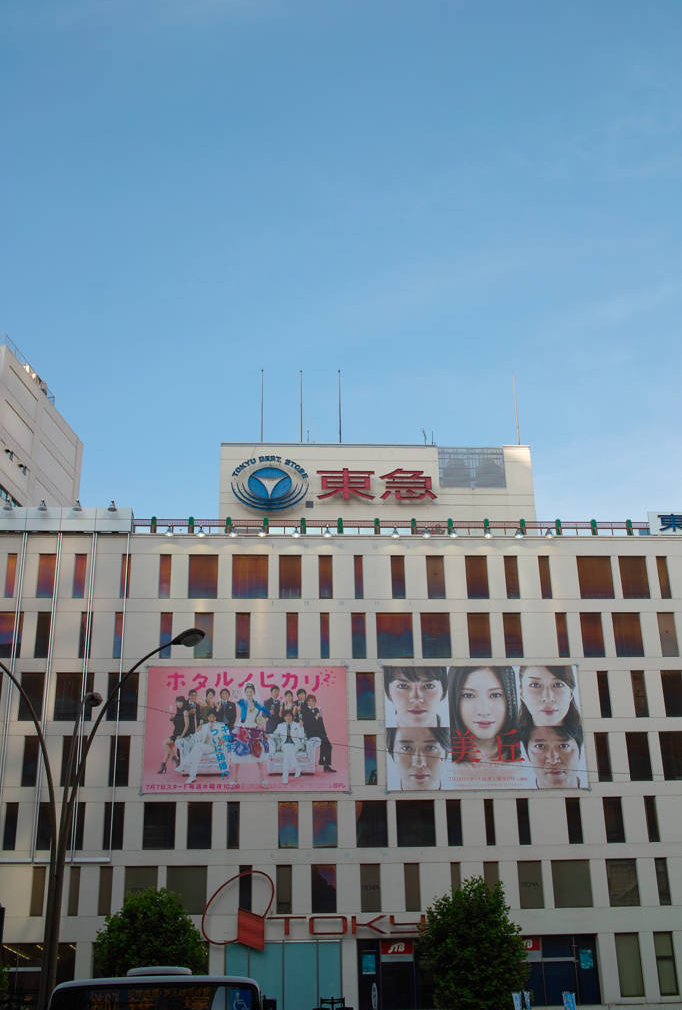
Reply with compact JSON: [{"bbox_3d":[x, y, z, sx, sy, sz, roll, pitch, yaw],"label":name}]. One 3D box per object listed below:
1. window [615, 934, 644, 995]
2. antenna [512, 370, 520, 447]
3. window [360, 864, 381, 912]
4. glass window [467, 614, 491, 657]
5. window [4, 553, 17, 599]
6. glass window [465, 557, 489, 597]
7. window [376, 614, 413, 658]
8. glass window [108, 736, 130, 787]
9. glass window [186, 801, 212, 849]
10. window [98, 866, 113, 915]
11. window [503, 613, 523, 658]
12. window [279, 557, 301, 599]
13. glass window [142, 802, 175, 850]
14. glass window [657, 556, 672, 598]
[{"bbox_3d":[16.238,25.803,65.447,1.371,3.352,0.150,0,-24,-4],"label":"window"},{"bbox_3d":[13.493,-7.462,89.905,0.120,6.446,0.120,0,-23,-4],"label":"antenna"},{"bbox_3d":[1.670,21.315,64.857,1.102,2.555,0.150,0,-23,-3],"label":"window"},{"bbox_3d":[8.883,8.325,74.396,1.428,2.949,0.150,0,-23,-4],"label":"glass window"},{"bbox_3d":[-20.492,4.400,72.474,0.531,2.911,0.150,0,-24,-4],"label":"window"},{"bbox_3d":[8.769,4.669,74.888,1.377,2.875,0.150,0,-21,-4],"label":"glass window"},{"bbox_3d":[3.266,7.940,71.017,2.211,2.869,0.200,0,-20,-4],"label":"window"},{"bbox_3d":[-13.121,15.246,69.303,1.099,2.940,0.150,0,-21,-4],"label":"glass window"},{"bbox_3d":[-8.055,18.241,66.426,1.391,2.614,0.200,0,-20,-4],"label":"glass window"},{"bbox_3d":[-13.166,21.641,65.307,0.701,2.620,0.150,0,-24,-4],"label":"window"},{"bbox_3d":[10.535,7.951,71.130,1.087,2.853,0.150,0,-23,-3],"label":"window"},{"bbox_3d":[-3.236,4.638,75.052,1.430,2.907,0.150,0,-23,-4],"label":"window"},{"bbox_3d":[-10.577,18.771,68.135,1.840,2.673,0.150,0,-21,-4],"label":"glass window"},{"bbox_3d":[21.292,4.789,76.777,0.710,2.946,0.150,0,-23,-4],"label":"glass window"}]

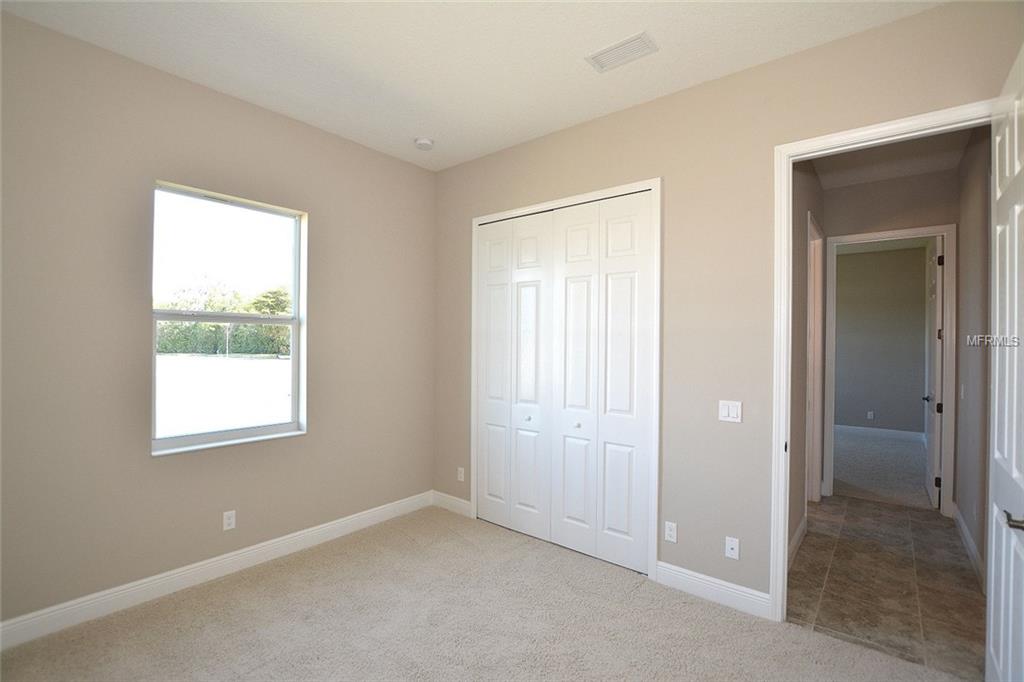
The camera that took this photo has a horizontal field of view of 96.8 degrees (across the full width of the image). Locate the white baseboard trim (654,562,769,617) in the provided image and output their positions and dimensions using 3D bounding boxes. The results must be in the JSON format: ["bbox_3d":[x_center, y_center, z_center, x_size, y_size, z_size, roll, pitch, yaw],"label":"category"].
[{"bbox_3d":[1.143,1.429,2.636,0.625,0.133,0.017,1,0,39],"label":"white baseboard trim"}]

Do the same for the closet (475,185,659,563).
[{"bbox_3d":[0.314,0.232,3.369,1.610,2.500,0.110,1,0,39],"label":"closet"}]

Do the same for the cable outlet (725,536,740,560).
[{"bbox_3d":[1.241,1.166,2.559,0.070,0.117,0.010,1,0,39],"label":"cable outlet"}]

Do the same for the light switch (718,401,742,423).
[{"bbox_3d":[1.235,0.399,2.572,0.117,0.117,0.012,1,0,39],"label":"light switch"}]

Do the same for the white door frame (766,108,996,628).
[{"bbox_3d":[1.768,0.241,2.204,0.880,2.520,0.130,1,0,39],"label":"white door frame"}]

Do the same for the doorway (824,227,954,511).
[{"bbox_3d":[3.476,0.266,4.229,0.915,2.520,0.130,1,0,39],"label":"doorway"}]

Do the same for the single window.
[{"bbox_3d":[-1.775,-0.128,2.930,0.110,1.550,0.885,1,0,39],"label":"single window"}]

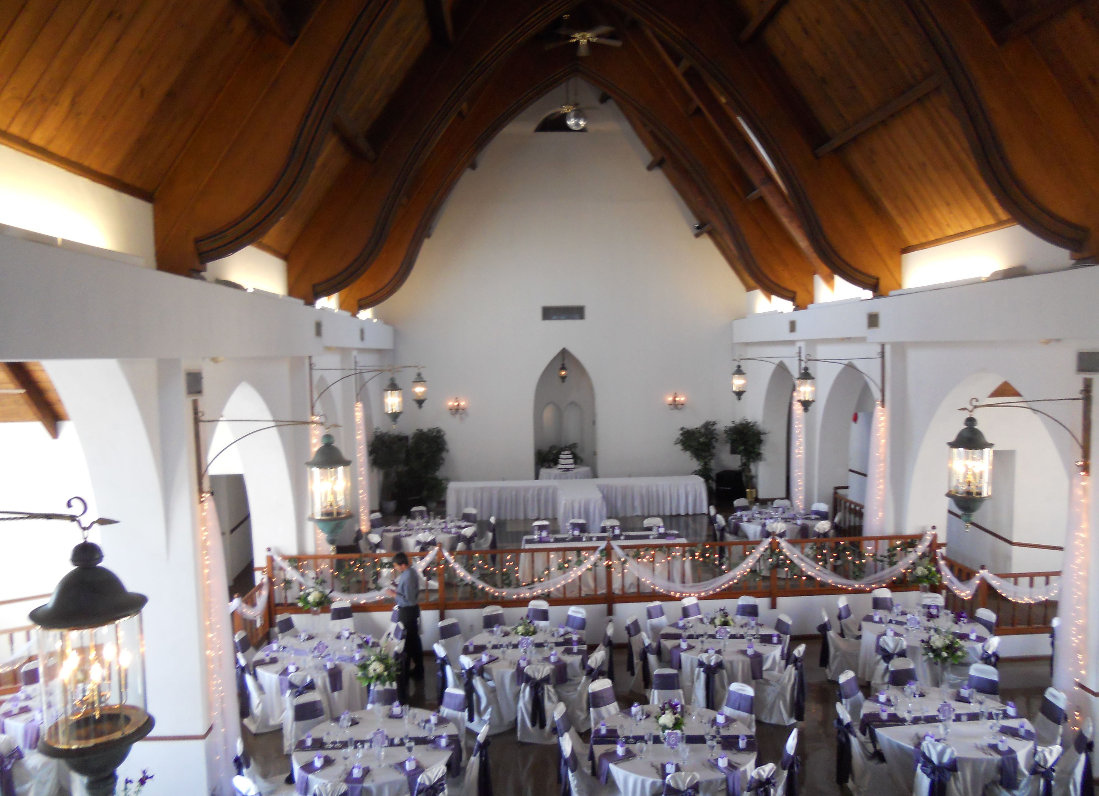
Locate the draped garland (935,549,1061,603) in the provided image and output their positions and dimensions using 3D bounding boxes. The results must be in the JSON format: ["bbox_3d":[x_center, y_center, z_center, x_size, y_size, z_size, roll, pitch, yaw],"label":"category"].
[{"bbox_3d":[6.779,2.685,12.906,1.450,0.590,1.050,-1,3,-2],"label":"draped garland"}]

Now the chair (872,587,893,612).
[{"bbox_3d":[4.980,3.324,12.610,0.460,0.930,0.540,-1,3,-1],"label":"chair"}]

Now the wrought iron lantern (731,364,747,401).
[{"bbox_3d":[3.696,-0.298,16.734,0.290,0.700,0.290,-2,4,-3],"label":"wrought iron lantern"}]

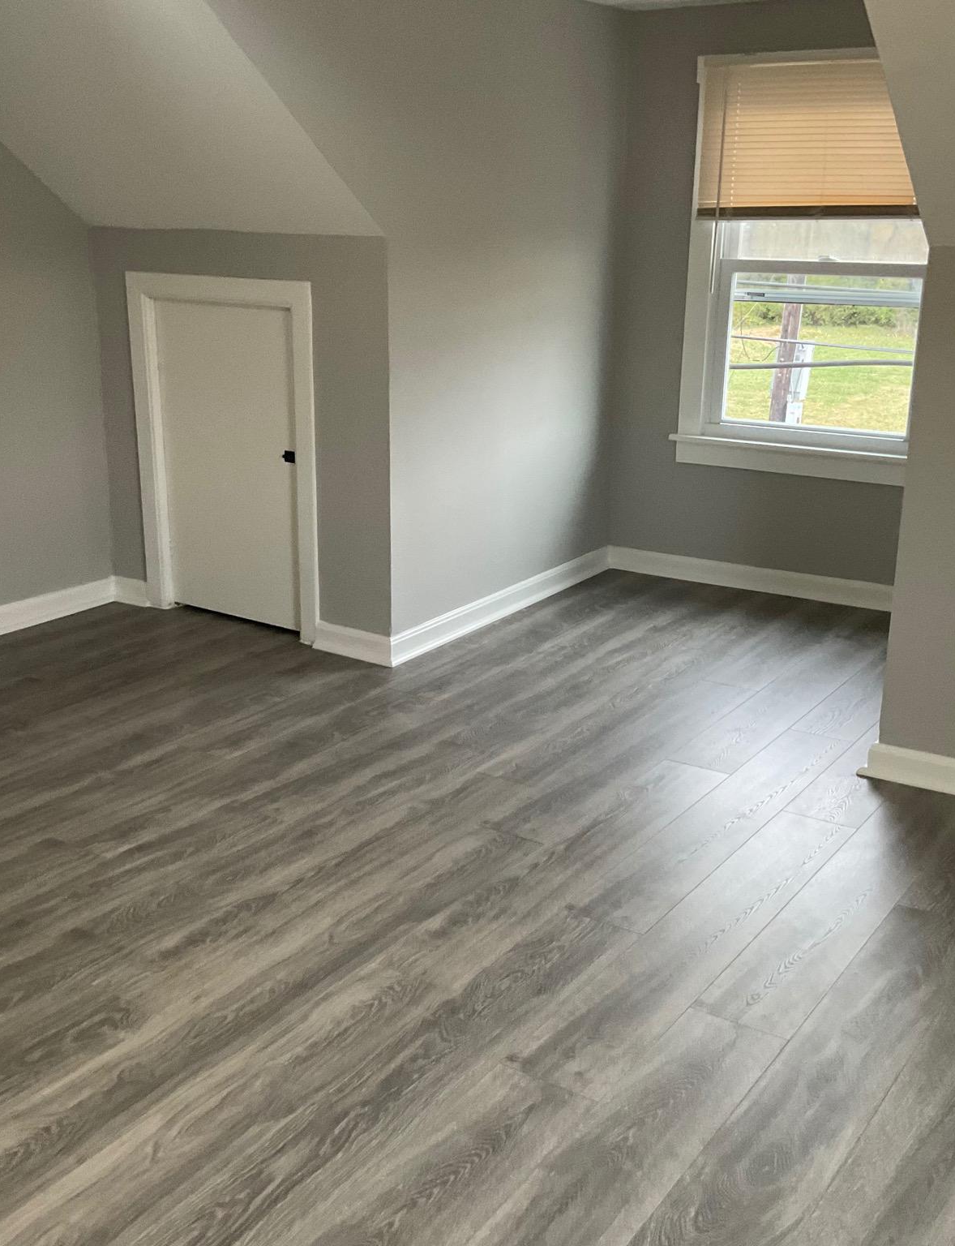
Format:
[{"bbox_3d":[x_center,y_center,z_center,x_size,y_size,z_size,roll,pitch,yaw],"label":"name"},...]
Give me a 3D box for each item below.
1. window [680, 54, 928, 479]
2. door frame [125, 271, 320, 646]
[{"bbox_3d":[1.277,-1.314,5.204,1.107,1.544,0.070,10,19,30],"label":"window"},{"bbox_3d":[-0.876,-0.584,4.888,0.832,1.231,0.085,10,19,30],"label":"door frame"}]

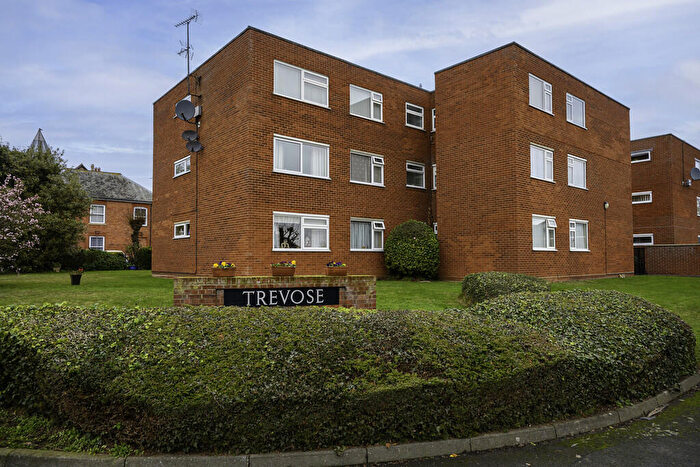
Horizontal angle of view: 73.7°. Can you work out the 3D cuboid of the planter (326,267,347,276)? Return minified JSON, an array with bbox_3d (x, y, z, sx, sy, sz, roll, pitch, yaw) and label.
[{"bbox_3d":[-0.231,0.664,8.180,0.375,0.150,0.170,1,-3,-14],"label":"planter"}]

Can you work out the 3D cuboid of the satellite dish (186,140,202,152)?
[{"bbox_3d":[-5.764,-3.218,17.300,0.570,0.430,0.330,0,-3,-7],"label":"satellite dish"}]

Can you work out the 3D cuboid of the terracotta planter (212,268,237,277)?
[{"bbox_3d":[-2.076,0.645,7.720,0.400,0.145,0.170,1,-3,-14],"label":"terracotta planter"}]

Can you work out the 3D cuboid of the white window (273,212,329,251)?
[{"bbox_3d":[-1.612,-0.014,15.825,2.330,1.250,0.120,3,-4,-40],"label":"white window"}]

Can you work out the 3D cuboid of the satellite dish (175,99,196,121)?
[{"bbox_3d":[-6.001,-4.520,16.961,0.760,0.780,0.400,0,-8,-7],"label":"satellite dish"}]

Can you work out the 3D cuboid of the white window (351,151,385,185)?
[{"bbox_3d":[0.679,-2.465,17.906,1.730,1.240,0.120,3,-4,-40],"label":"white window"}]

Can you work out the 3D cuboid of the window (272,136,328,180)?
[{"bbox_3d":[-1.615,-2.561,15.900,2.338,1.219,0.120,2,-4,-41],"label":"window"}]

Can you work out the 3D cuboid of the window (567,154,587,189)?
[{"bbox_3d":[9.179,-2.447,18.887,1.795,1.248,0.120,2,-4,-41],"label":"window"}]

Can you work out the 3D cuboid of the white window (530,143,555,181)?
[{"bbox_3d":[7.054,-2.552,17.113,1.730,1.250,0.120,3,-4,-40],"label":"white window"}]

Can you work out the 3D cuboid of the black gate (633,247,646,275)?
[{"bbox_3d":[16.004,1.548,25.800,0.080,1.500,0.720,2,-4,-41],"label":"black gate"}]

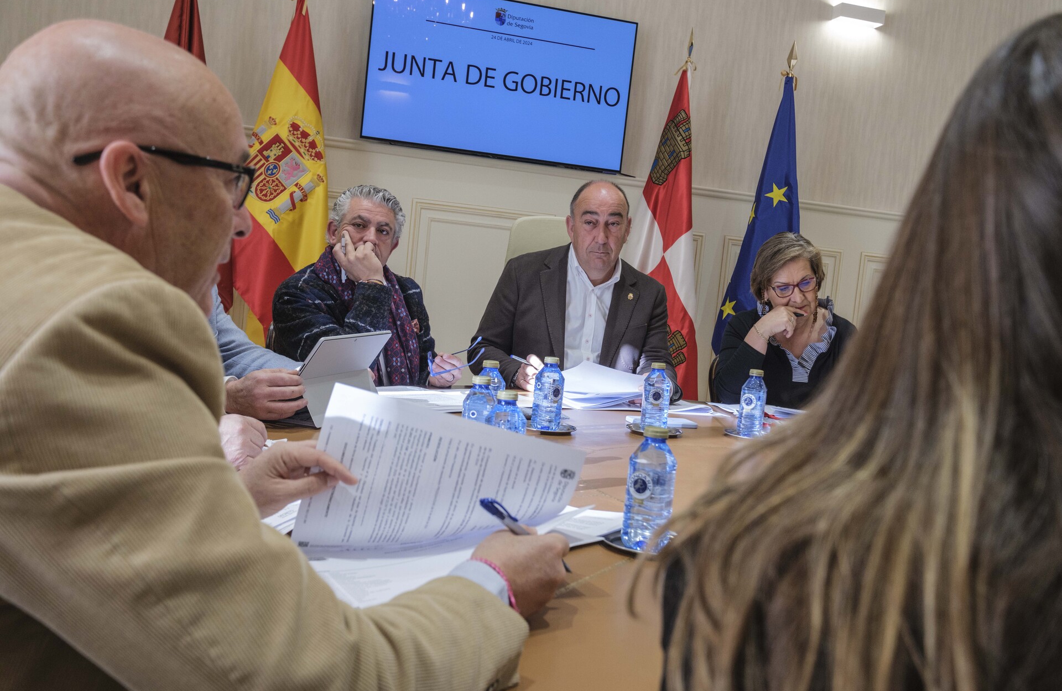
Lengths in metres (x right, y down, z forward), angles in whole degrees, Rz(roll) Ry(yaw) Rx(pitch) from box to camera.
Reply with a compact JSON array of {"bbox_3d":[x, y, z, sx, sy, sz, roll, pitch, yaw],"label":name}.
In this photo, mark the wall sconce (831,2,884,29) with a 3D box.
[{"bbox_3d":[1.647,-1.660,5.047,0.250,0.067,0.087,4,5,-16],"label":"wall sconce"}]

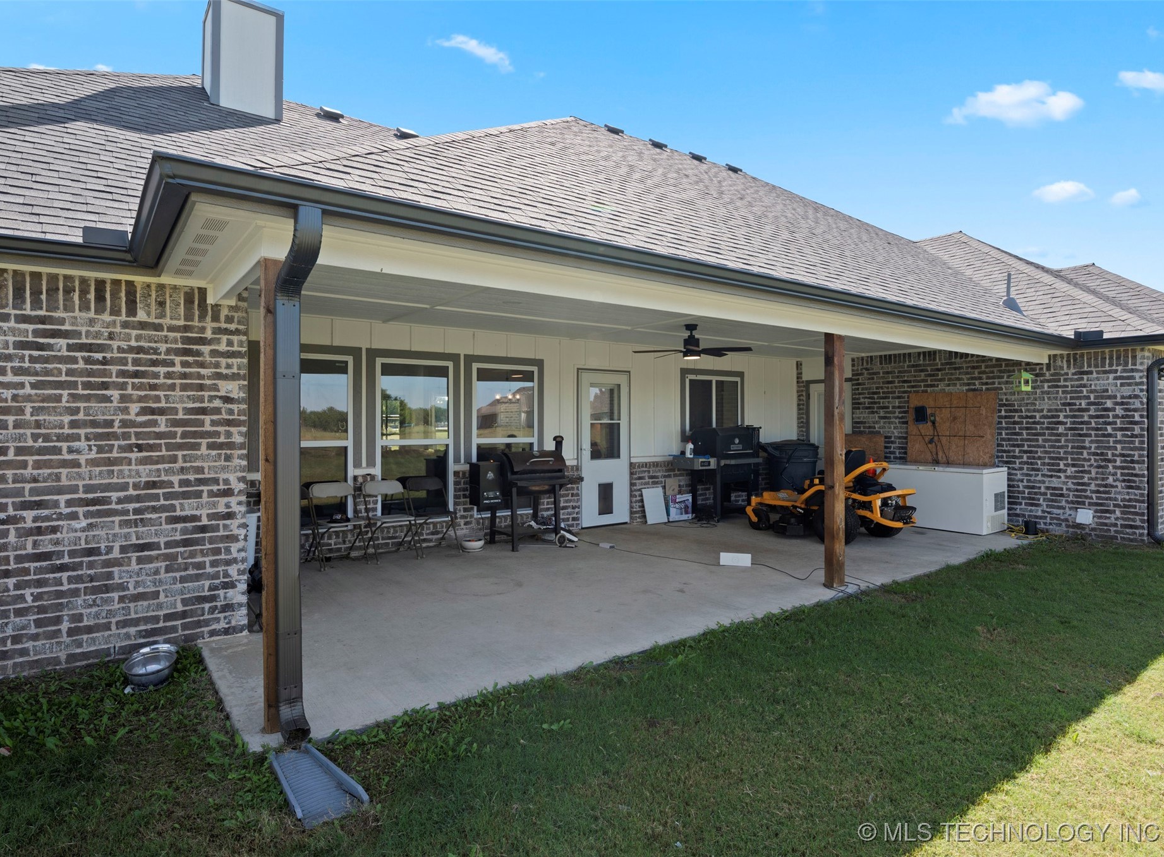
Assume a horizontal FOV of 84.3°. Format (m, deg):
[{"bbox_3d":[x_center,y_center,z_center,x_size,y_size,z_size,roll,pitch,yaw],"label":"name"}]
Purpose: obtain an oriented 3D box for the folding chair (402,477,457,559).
[{"bbox_3d":[-1.636,0.953,7.096,0.460,0.810,0.480,0,1,-35],"label":"folding chair"}]

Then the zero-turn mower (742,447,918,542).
[{"bbox_3d":[3.348,0.824,8.460,1.300,1.140,1.920,0,1,-35],"label":"zero-turn mower"}]

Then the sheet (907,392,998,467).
[{"bbox_3d":[5.485,0.064,9.605,0.015,1.200,1.240,0,1,-35],"label":"sheet"}]

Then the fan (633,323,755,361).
[{"bbox_3d":[1.242,-0.985,7.313,1.340,0.400,1.340,0,1,-35],"label":"fan"}]

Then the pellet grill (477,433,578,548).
[{"bbox_3d":[-0.644,0.728,7.467,1.280,1.260,0.680,0,1,-35],"label":"pellet grill"}]

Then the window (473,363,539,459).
[{"bbox_3d":[-0.929,0.132,7.823,0.890,1.810,0.090,-1,1,-36],"label":"window"}]

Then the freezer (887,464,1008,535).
[{"bbox_3d":[5.182,0.967,9.333,0.750,0.885,1.520,0,1,-35],"label":"freezer"}]

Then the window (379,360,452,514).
[{"bbox_3d":[-1.850,0.141,7.153,0.890,1.810,0.090,-1,1,-36],"label":"window"}]

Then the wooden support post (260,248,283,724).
[{"bbox_3d":[-1.542,0.332,3.264,0.140,2.350,0.140,0,1,-35],"label":"wooden support post"}]

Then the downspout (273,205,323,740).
[{"bbox_3d":[-1.315,0.287,2.979,0.104,2.450,0.570,0,1,-35],"label":"downspout"}]

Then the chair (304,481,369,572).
[{"bbox_3d":[-2.426,0.952,6.404,0.450,0.800,0.490,-1,1,-36],"label":"chair"}]

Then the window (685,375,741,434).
[{"bbox_3d":[2.059,-0.351,9.980,1.210,0.905,0.080,0,1,-35],"label":"window"}]

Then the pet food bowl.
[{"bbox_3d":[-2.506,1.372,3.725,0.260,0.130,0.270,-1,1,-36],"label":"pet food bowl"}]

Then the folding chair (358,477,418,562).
[{"bbox_3d":[-2.002,0.947,6.688,0.450,0.800,0.490,-1,1,-36],"label":"folding chair"}]

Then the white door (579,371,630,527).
[{"bbox_3d":[0.300,0.279,8.732,0.850,2.080,0.080,-1,1,-36],"label":"white door"}]

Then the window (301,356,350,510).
[{"bbox_3d":[-2.763,0.150,6.488,0.890,1.810,0.090,-1,1,-36],"label":"window"}]

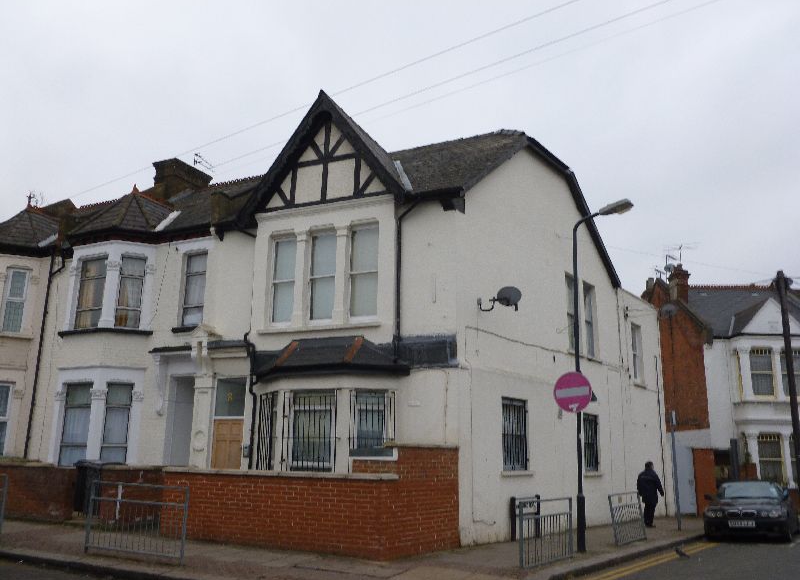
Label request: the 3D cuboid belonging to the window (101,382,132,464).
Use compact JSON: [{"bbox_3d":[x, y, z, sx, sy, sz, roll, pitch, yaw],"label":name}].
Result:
[{"bbox_3d":[-6.553,3.114,15.004,0.558,1.889,0.180,5,-14,-16],"label":"window"}]

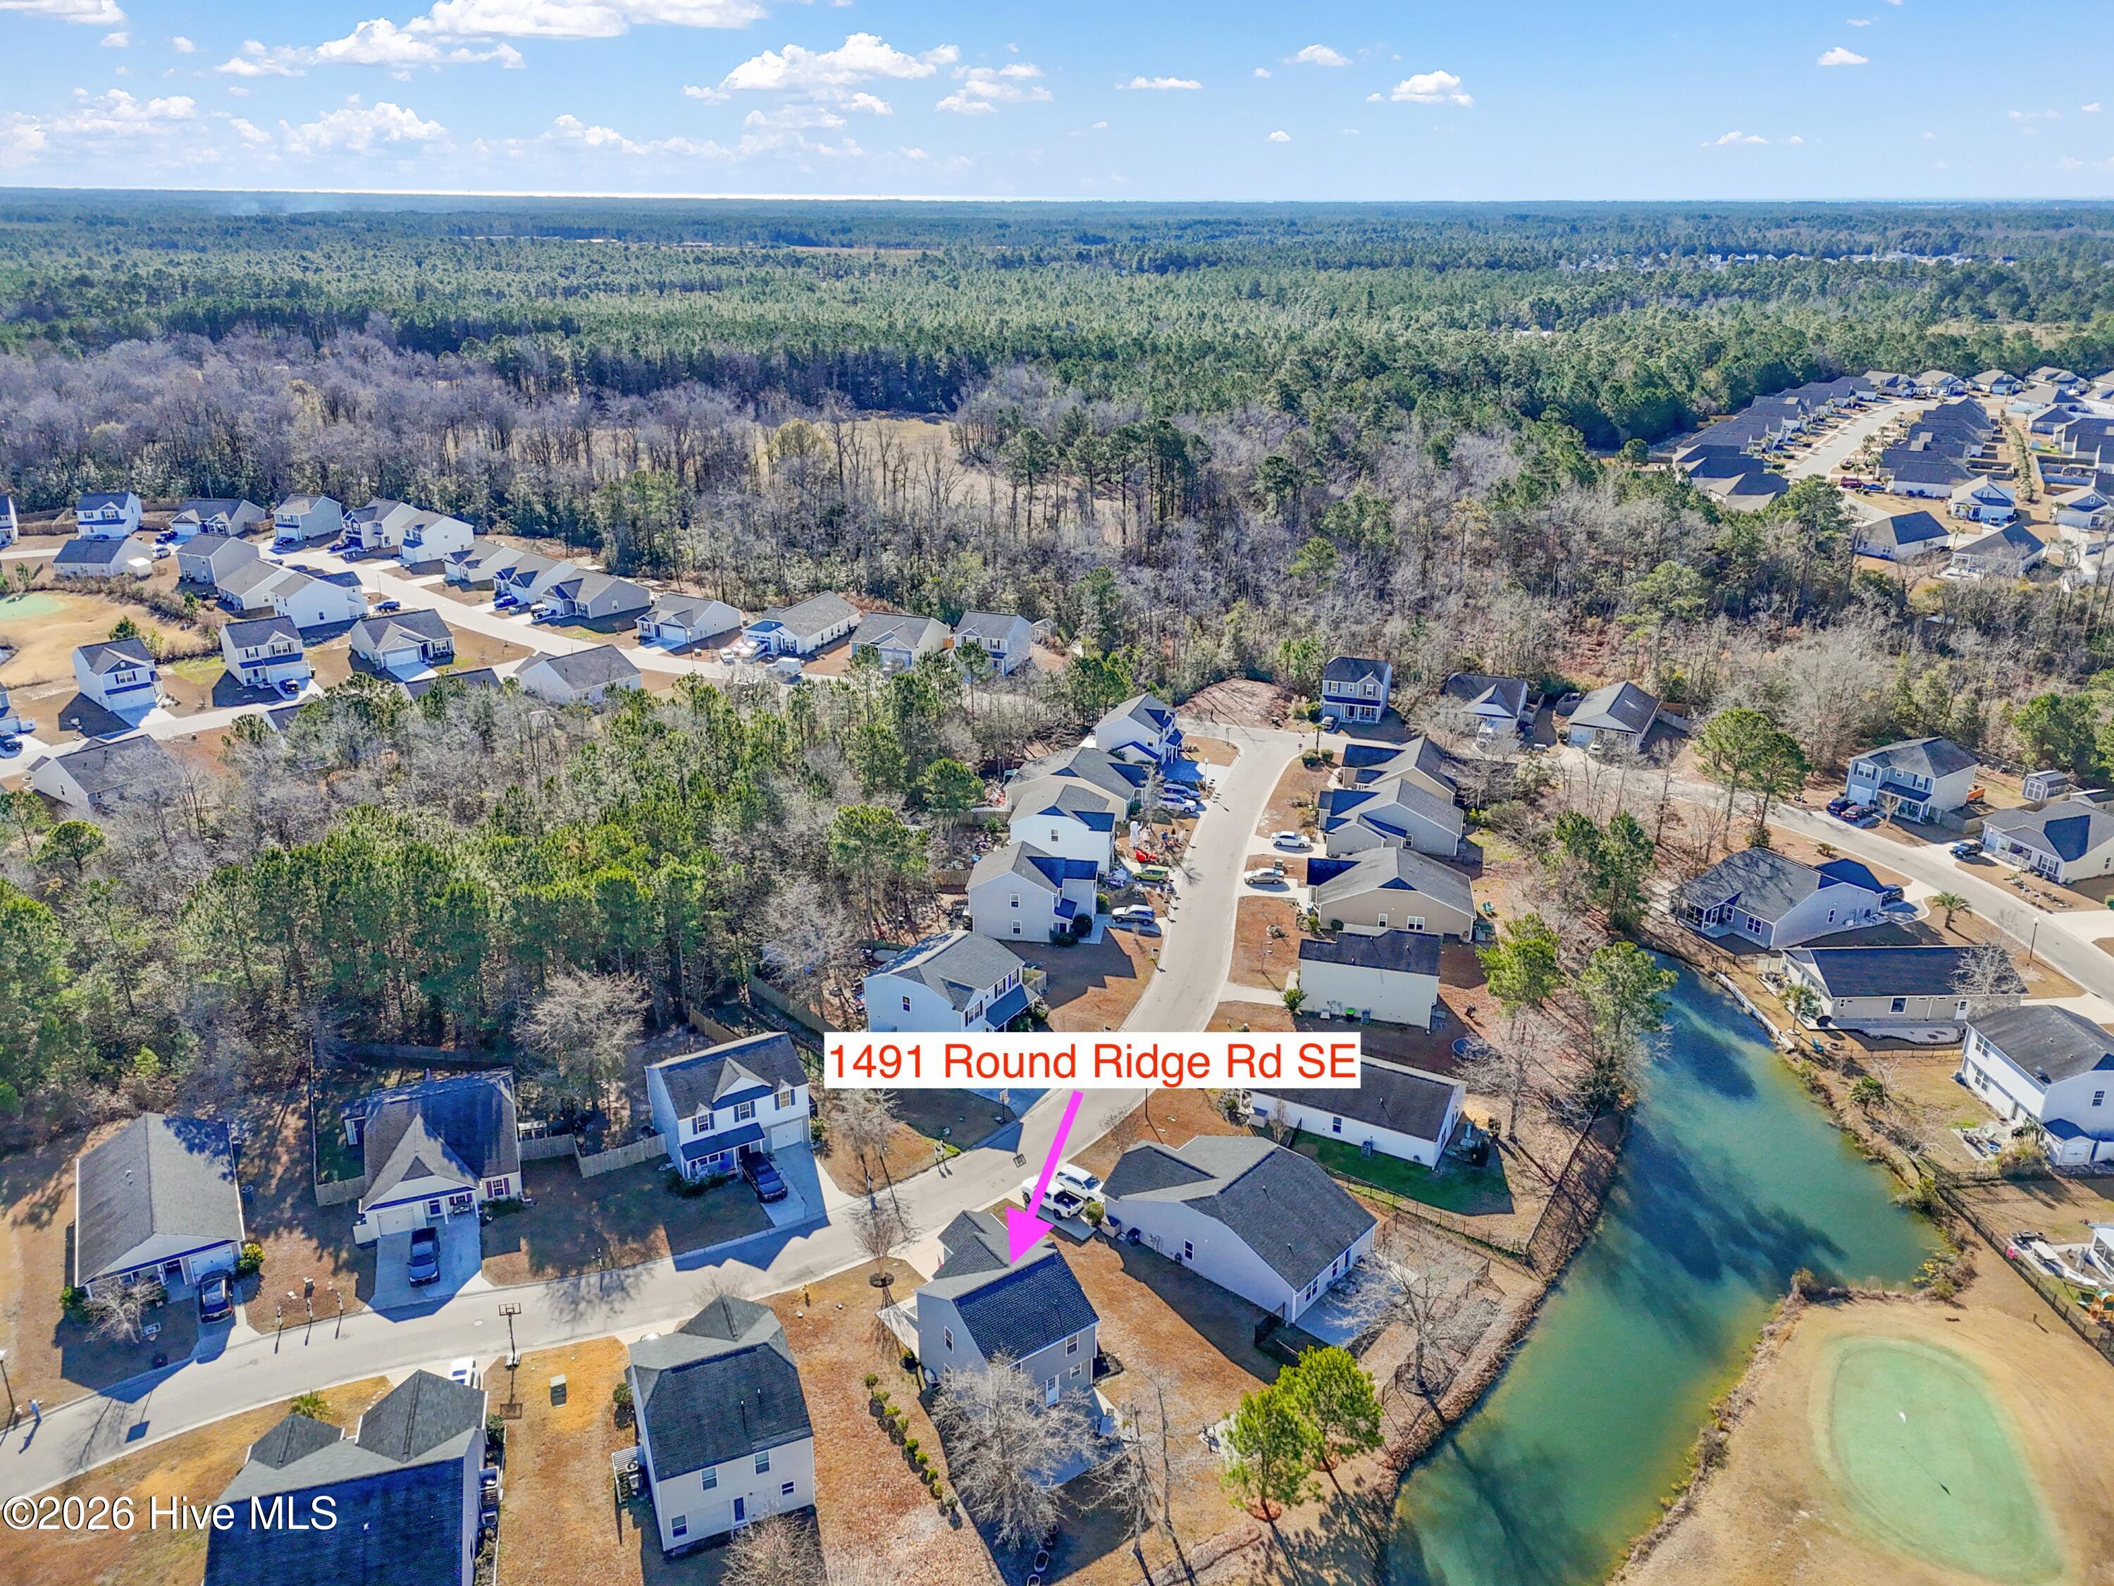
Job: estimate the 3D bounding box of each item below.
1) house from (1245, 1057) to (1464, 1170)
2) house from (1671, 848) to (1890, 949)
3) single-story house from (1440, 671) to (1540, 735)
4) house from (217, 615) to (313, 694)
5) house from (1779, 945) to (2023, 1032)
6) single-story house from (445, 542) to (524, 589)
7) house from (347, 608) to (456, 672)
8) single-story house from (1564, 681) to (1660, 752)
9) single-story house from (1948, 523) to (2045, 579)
[{"bbox_3d":[24.710,24.580,122.430,16.500,5.000,9.600,11,25,25],"label":"house"},{"bbox_3d":[80.331,10.766,163.432,21.517,6.119,11.351,-11,25,-25],"label":"house"},{"bbox_3d":[65.093,-14.646,224.111,11.800,6.000,15.300,8,23,17],"label":"single-story house"},{"bbox_3d":[-128.698,-23.753,237.954,9.680,8.325,12.971,-15,27,-34],"label":"house"},{"bbox_3d":[81.870,16.970,141.860,18.980,5.530,9.360,-1,22,-3],"label":"house"},{"bbox_3d":[-113.110,-47.100,293.870,10.000,5.550,16.000,16,27,33],"label":"single-story house"},{"bbox_3d":[-110.160,-26.660,246.290,12.210,6.100,14.050,-18,29,-38],"label":"house"},{"bbox_3d":[83.276,-11.812,218.526,10.500,5.200,16.900,12,25,25],"label":"single-story house"},{"bbox_3d":[205.291,-52.870,318.940,12.200,6.500,21.000,20,29,40],"label":"single-story house"}]

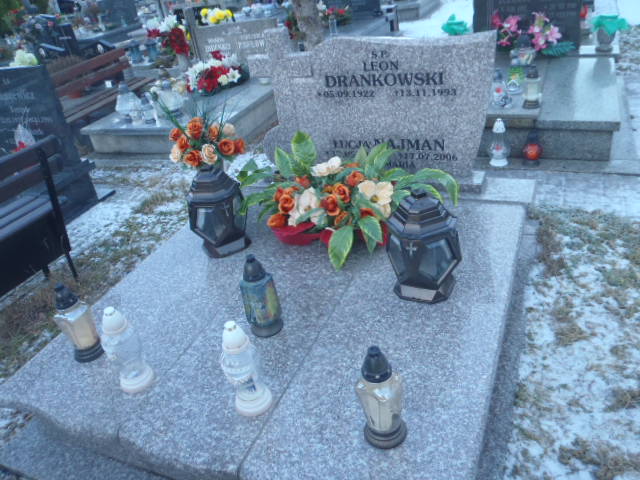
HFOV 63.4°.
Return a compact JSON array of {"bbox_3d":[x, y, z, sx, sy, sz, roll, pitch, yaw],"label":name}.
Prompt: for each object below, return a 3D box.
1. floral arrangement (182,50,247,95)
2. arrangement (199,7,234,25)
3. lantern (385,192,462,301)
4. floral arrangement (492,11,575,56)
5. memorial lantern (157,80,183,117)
[{"bbox_3d":[-0.967,-1.558,4.829,0.500,0.270,0.380,-5,30,7],"label":"floral arrangement"},{"bbox_3d":[-1.372,-2.926,6.928,0.500,0.340,0.400,5,31,24],"label":"arrangement"},{"bbox_3d":[0.306,-0.009,1.549,0.215,0.320,0.215,6,34,24],"label":"lantern"},{"bbox_3d":[1.918,-1.855,4.650,0.660,0.360,0.380,5,31,24],"label":"floral arrangement"},{"bbox_3d":[-1.435,-1.370,4.939,0.200,0.330,0.200,-14,28,-12],"label":"memorial lantern"}]

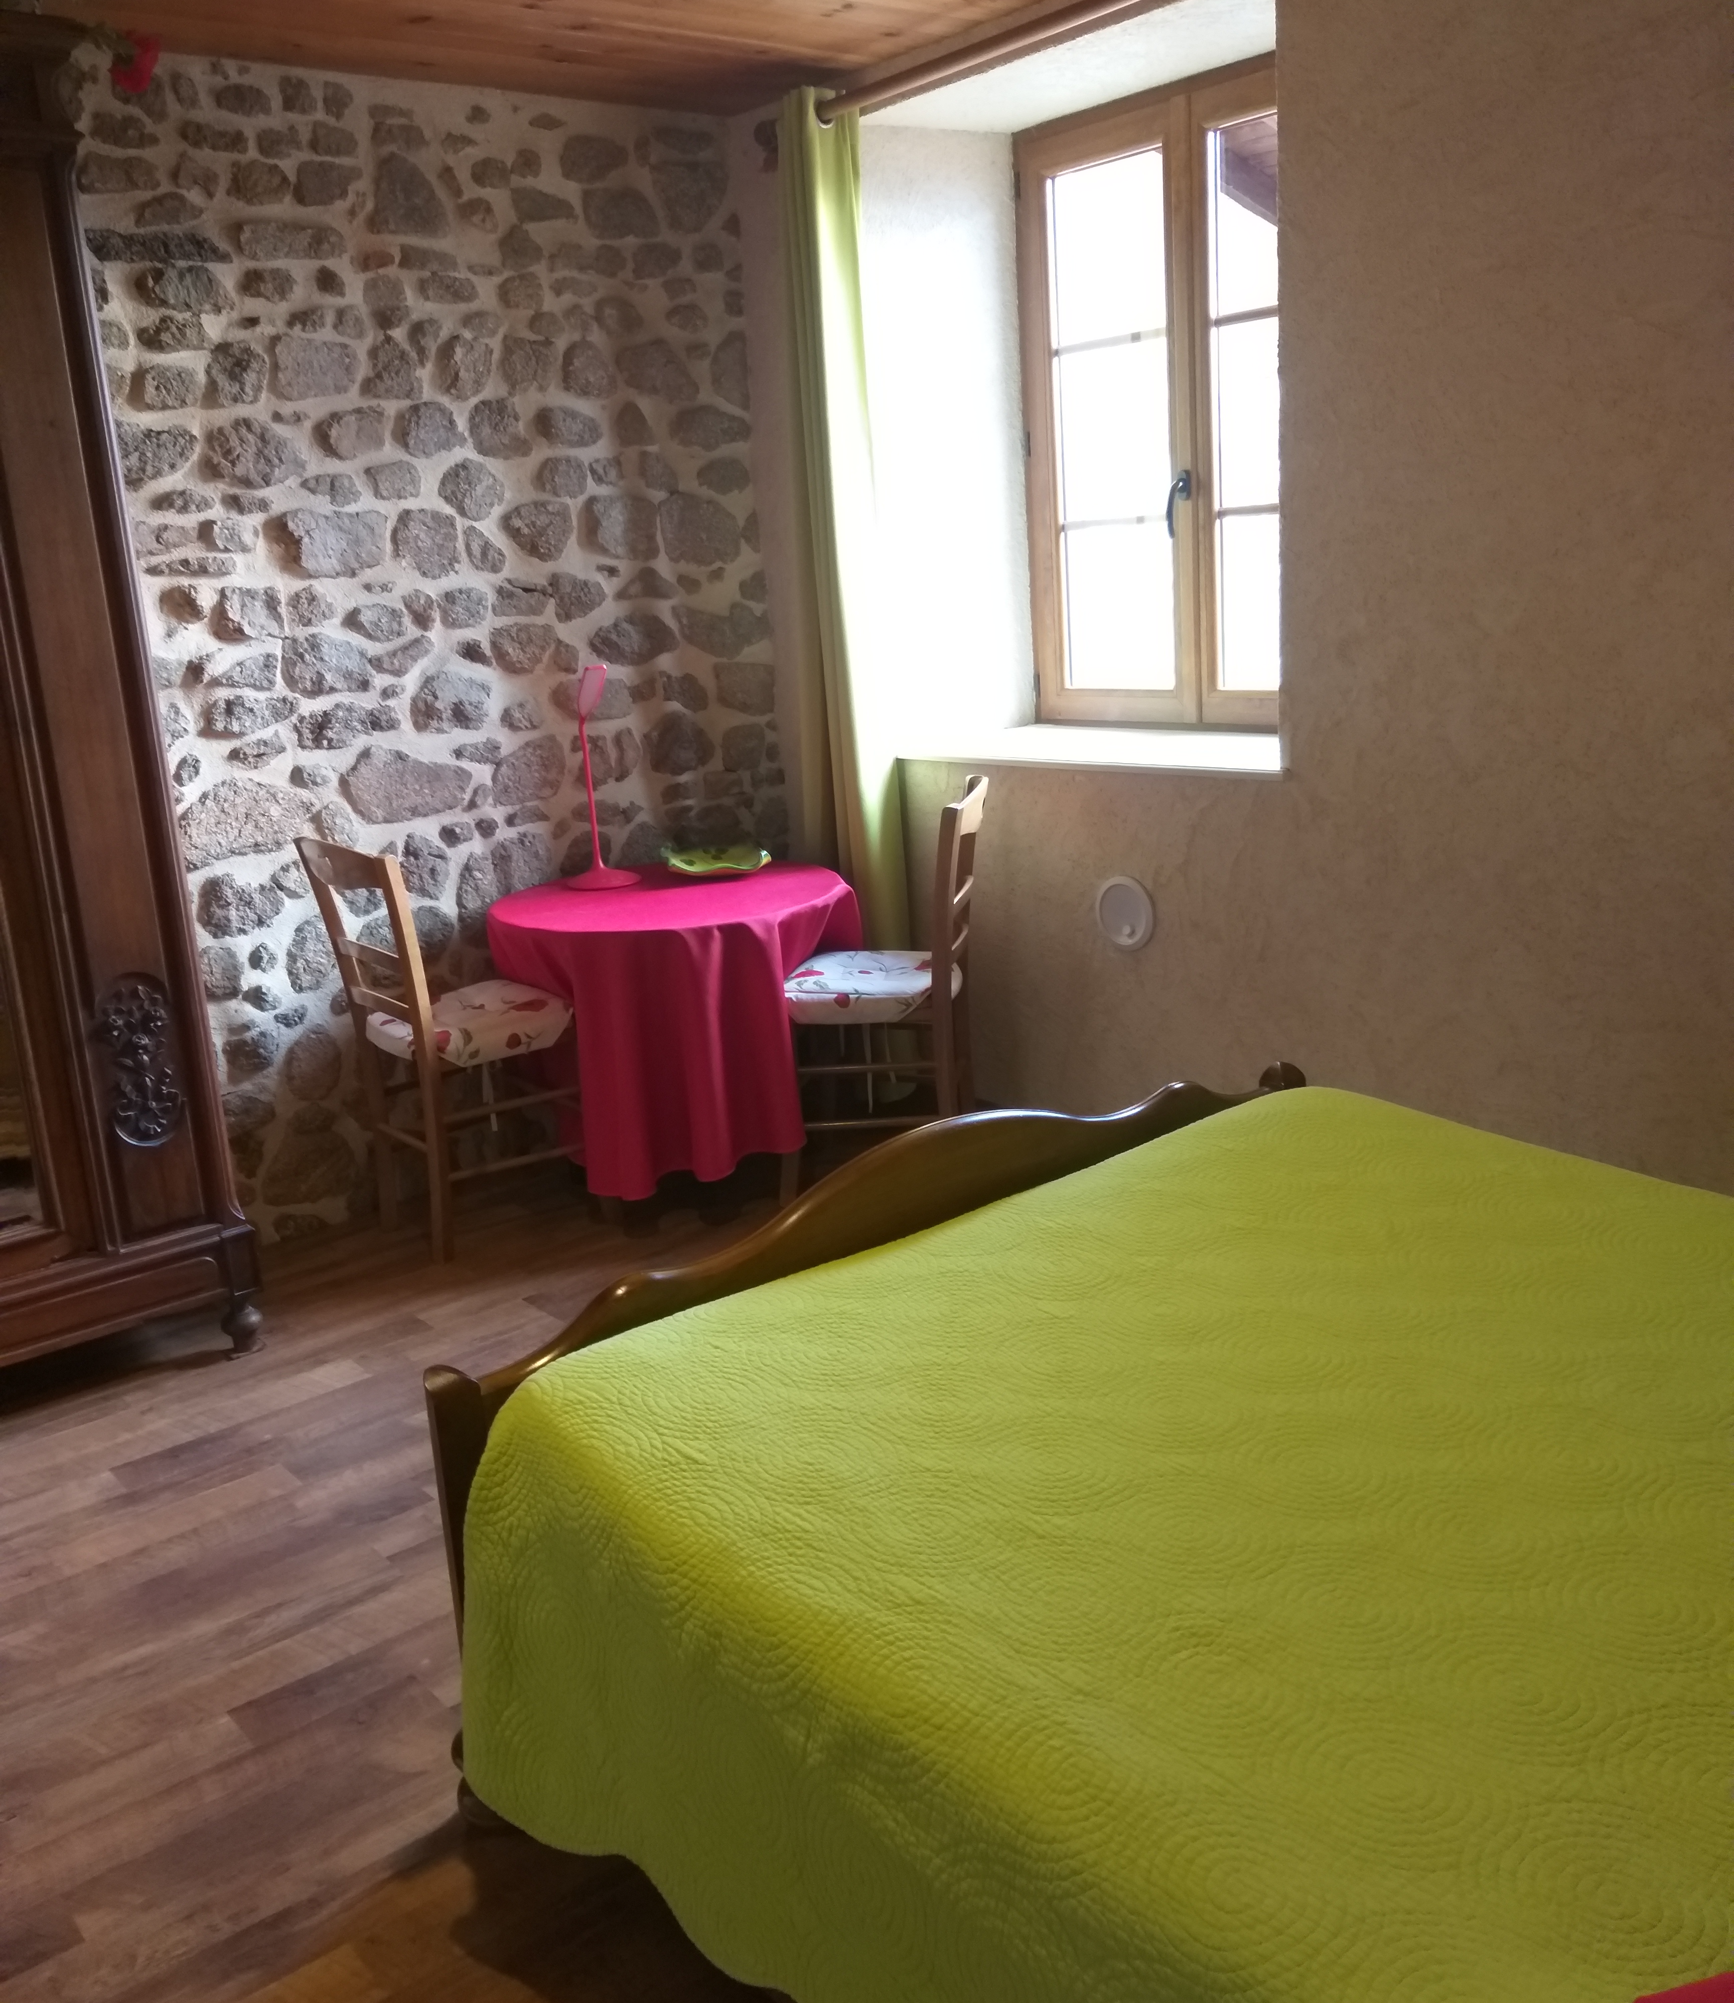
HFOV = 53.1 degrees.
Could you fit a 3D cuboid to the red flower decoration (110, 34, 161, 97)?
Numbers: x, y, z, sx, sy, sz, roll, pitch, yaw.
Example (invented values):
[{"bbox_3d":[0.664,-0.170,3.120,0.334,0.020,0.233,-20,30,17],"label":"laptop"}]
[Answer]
[{"bbox_3d":[-1.286,-1.645,3.050,0.080,0.110,0.090,-3,13,2],"label":"red flower decoration"}]

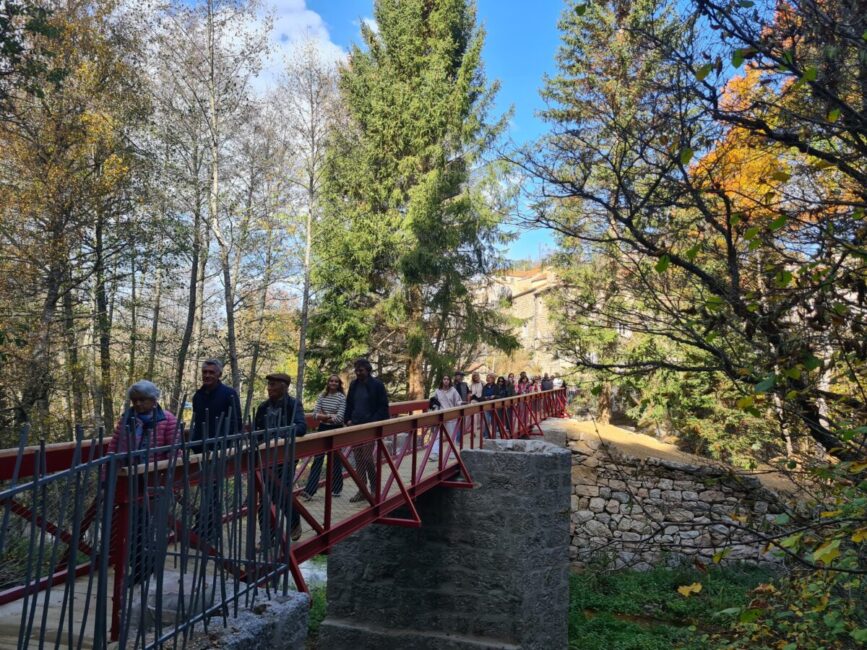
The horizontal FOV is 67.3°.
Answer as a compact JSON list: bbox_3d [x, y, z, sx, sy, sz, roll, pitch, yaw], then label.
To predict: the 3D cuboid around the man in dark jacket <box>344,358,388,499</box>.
[{"bbox_3d":[-0.868,1.343,8.370,0.550,1.800,0.410,-1,-5,19],"label":"man in dark jacket"}]

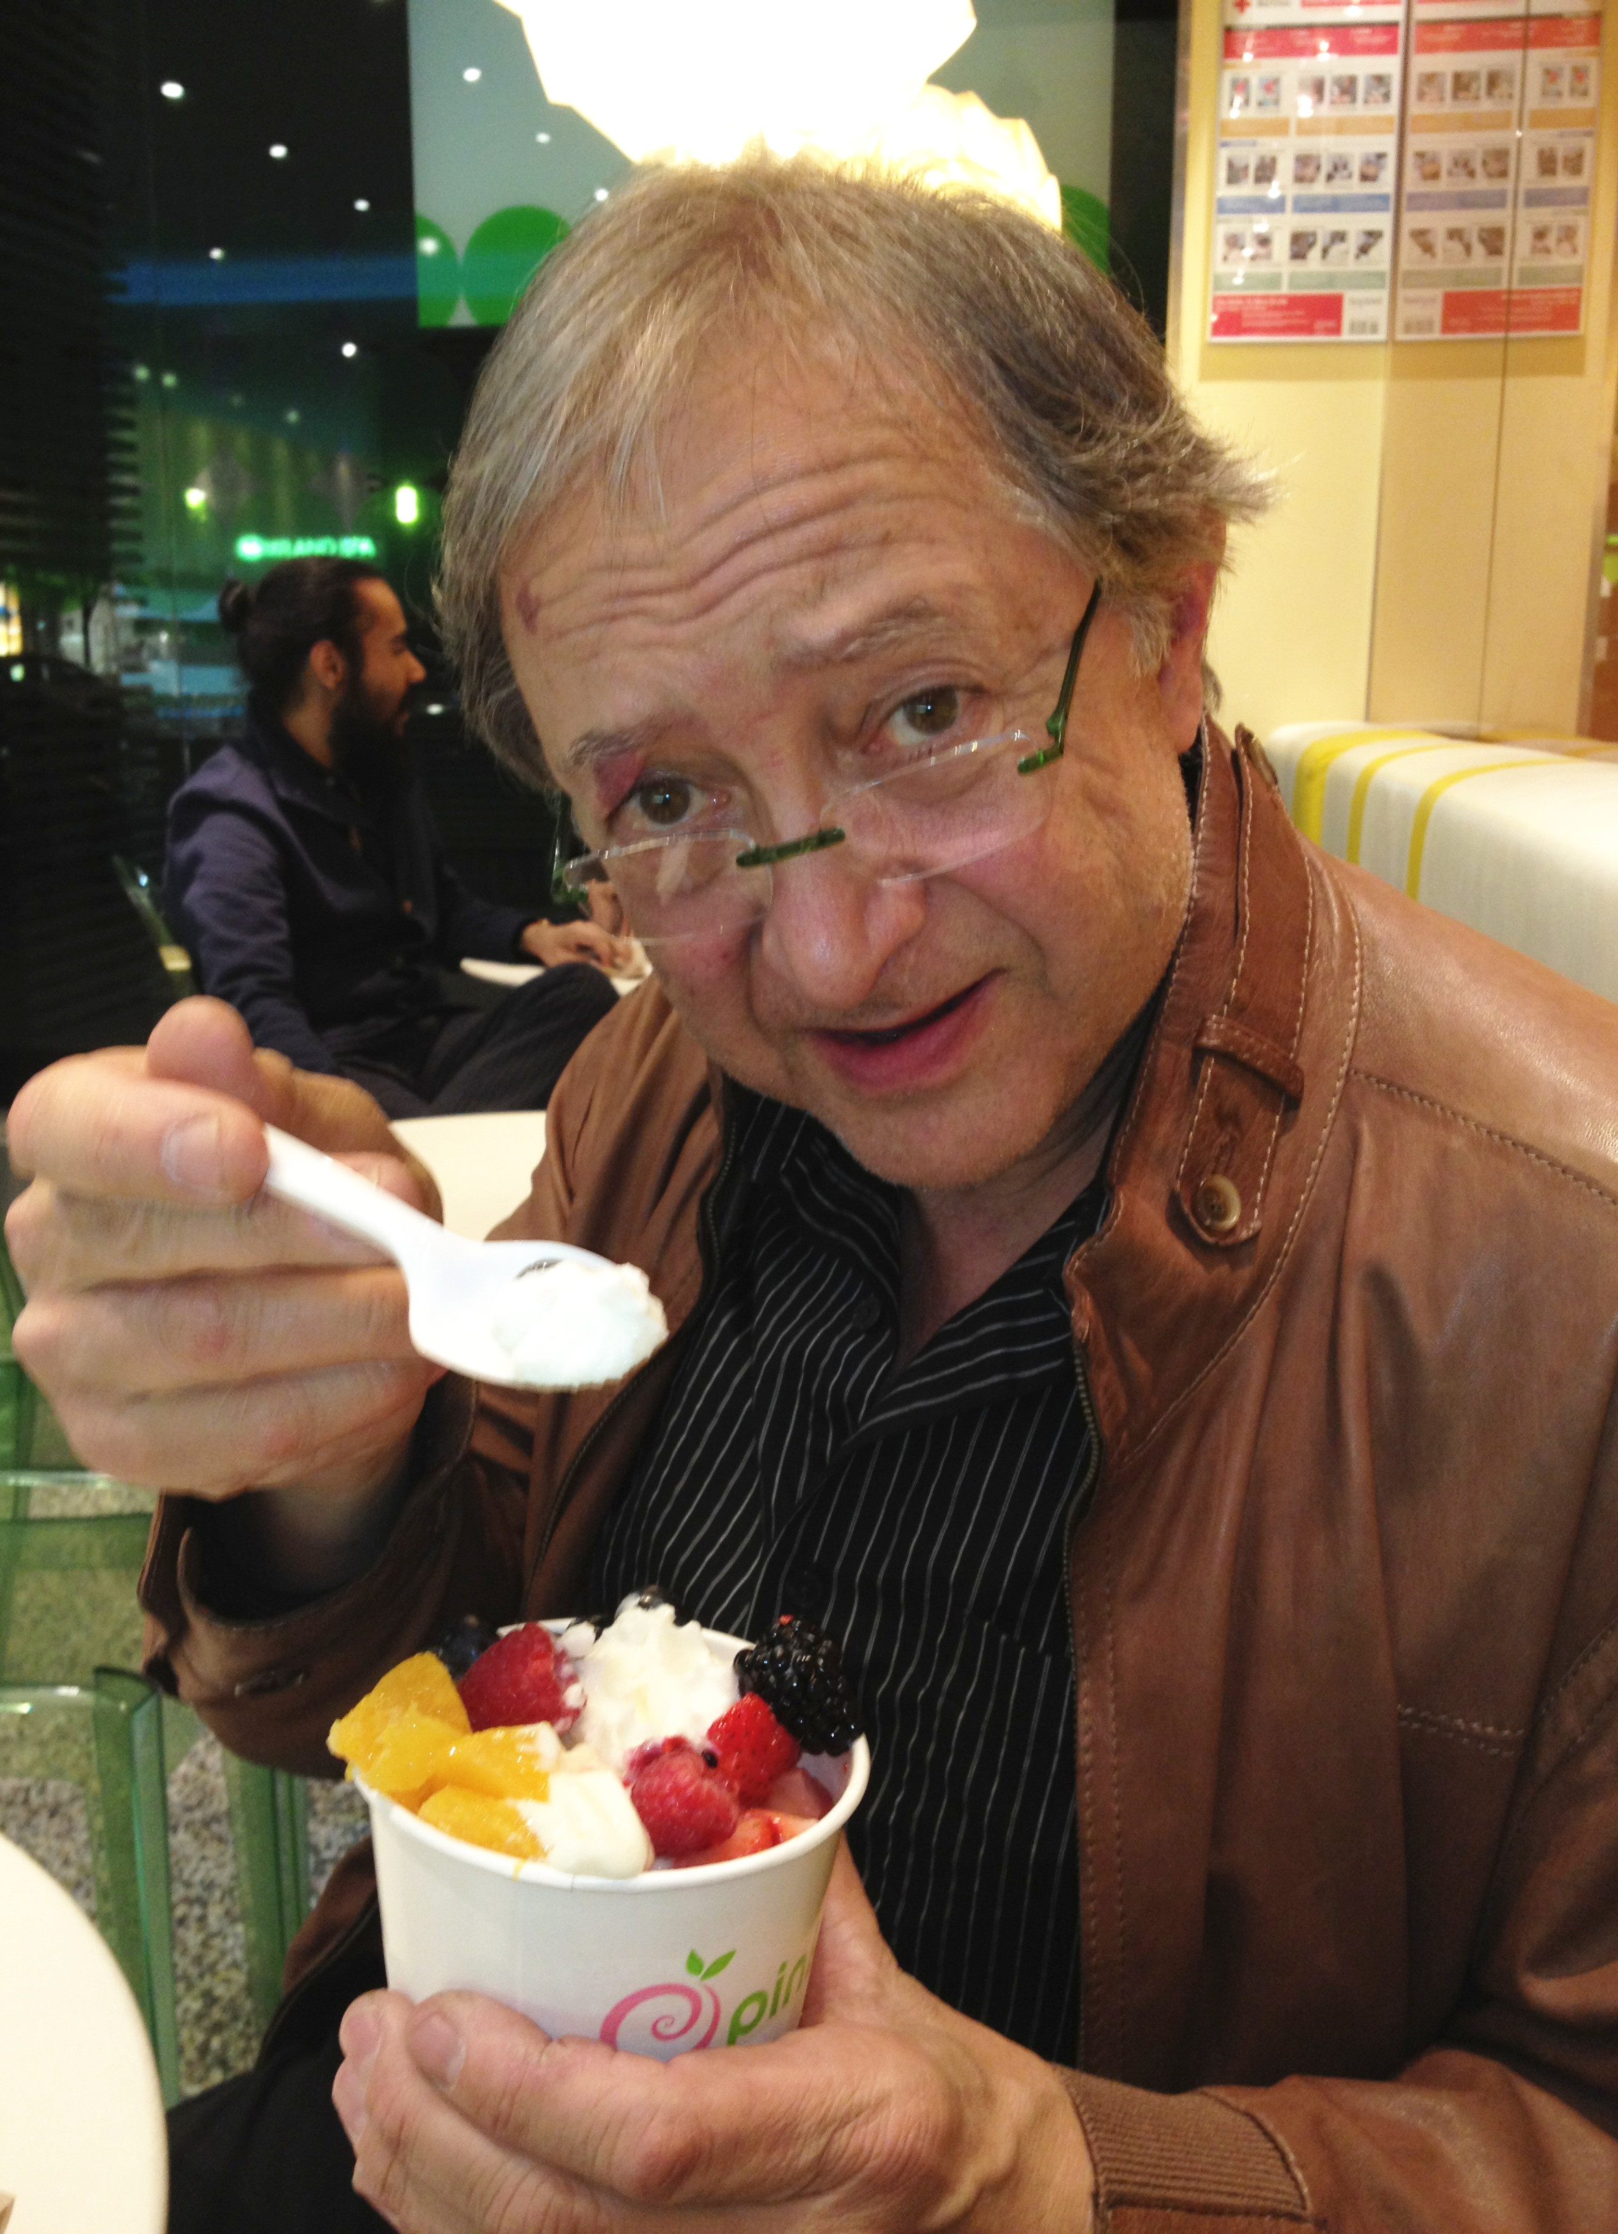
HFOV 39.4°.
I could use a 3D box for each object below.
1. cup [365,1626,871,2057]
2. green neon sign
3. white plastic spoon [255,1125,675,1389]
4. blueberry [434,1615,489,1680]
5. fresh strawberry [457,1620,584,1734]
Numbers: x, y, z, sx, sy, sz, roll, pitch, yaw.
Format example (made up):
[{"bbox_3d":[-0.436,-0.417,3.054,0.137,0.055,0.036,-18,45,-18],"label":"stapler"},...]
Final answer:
[{"bbox_3d":[-0.039,0.147,0.435,0.097,0.062,0.097,4,13,-1],"label":"cup"},{"bbox_3d":[-8.456,-9.587,38.000,2.430,0.420,0.140,0,13,-3],"label":"green neon sign"},{"bbox_3d":[-0.081,0.015,0.425,0.135,0.018,0.033,23,46,23],"label":"white plastic spoon"},{"bbox_3d":[-0.068,0.106,0.450,0.013,0.013,0.013,0,11,0],"label":"blueberry"},{"bbox_3d":[-0.056,0.110,0.438,0.024,0.024,0.024,0,13,0],"label":"fresh strawberry"}]

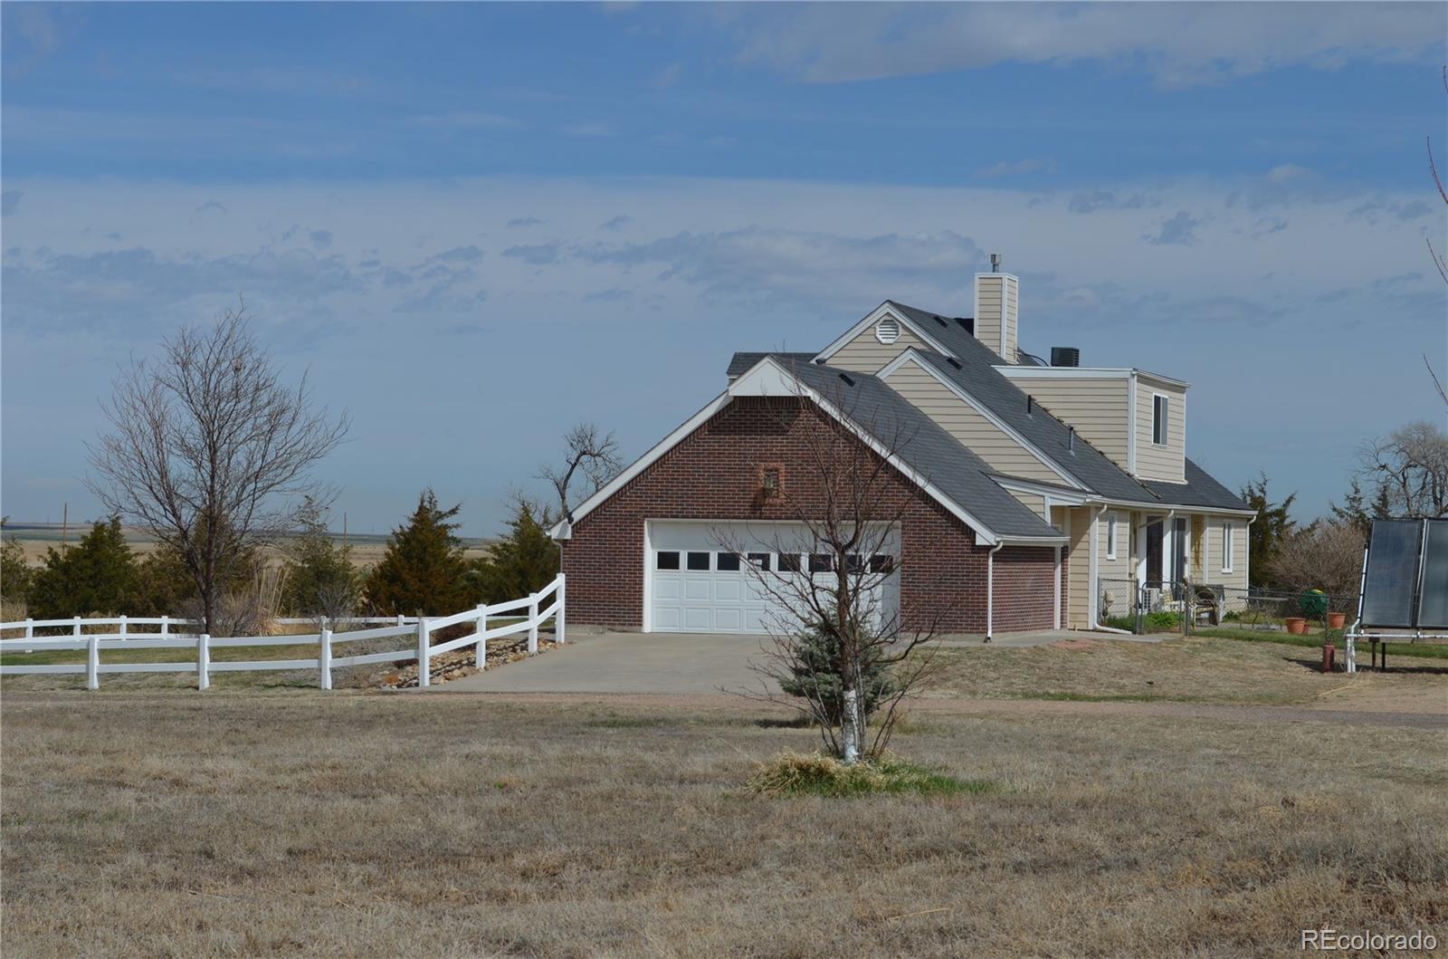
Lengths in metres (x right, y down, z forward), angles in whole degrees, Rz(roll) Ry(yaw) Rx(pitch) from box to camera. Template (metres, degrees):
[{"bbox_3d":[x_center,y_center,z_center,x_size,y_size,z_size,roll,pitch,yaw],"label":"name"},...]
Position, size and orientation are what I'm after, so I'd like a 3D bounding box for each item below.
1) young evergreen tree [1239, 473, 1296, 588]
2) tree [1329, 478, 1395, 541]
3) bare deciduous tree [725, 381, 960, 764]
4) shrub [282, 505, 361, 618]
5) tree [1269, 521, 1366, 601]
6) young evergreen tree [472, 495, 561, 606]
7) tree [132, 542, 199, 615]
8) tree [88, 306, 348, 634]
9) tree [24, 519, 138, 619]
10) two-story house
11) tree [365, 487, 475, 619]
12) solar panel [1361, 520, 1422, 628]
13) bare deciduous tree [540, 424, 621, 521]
[{"bbox_3d":[14.175,1.804,86.000,1.850,3.900,1.800,1,-1,9],"label":"young evergreen tree"},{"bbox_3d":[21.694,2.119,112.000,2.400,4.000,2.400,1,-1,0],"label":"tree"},{"bbox_3d":[1.129,0.897,33.000,2.500,3.900,2.400,1,-1,0],"label":"bare deciduous tree"},{"bbox_3d":[-11.335,2.450,92.500,2.250,3.750,2.200,1,-1,-7],"label":"shrub"},{"bbox_3d":[14.324,2.201,79.000,2.500,2.400,2.400,1,-1,10],"label":"tree"},{"bbox_3d":[-6.142,2.622,99.000,2.850,3.900,2.700,1,-1,-4],"label":"young evergreen tree"},{"bbox_3d":[-17.642,3.505,104.000,2.200,3.000,2.200,1,-1,0],"label":"tree"},{"bbox_3d":[-12.446,-0.209,81.000,6.300,8.150,6.000,1,-1,0],"label":"tree"},{"bbox_3d":[-16.747,2.514,86.000,2.950,3.100,2.800,1,-1,-11],"label":"tree"},{"bbox_3d":[4.468,-0.837,71.926,10.500,7.900,24.600,1,-1,18],"label":"two-story house"},{"bbox_3d":[-9.894,2.687,107.000,3.500,4.800,3.400,1,-1,0],"label":"tree"},{"bbox_3d":[12.798,1.809,63.000,1.130,2.360,0.120,0,-27,21],"label":"solar panel"},{"bbox_3d":[-4.745,1.740,110.000,4.300,7.400,4.000,1,-1,-2],"label":"bare deciduous tree"}]

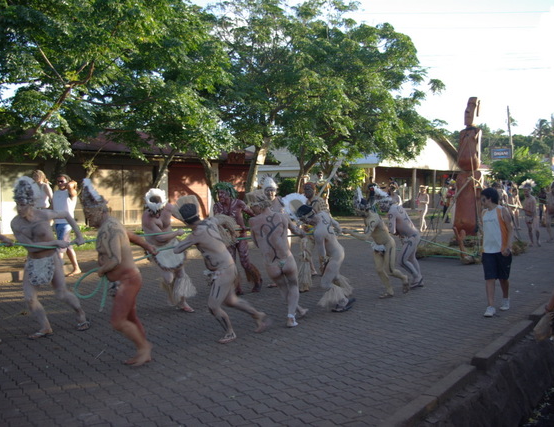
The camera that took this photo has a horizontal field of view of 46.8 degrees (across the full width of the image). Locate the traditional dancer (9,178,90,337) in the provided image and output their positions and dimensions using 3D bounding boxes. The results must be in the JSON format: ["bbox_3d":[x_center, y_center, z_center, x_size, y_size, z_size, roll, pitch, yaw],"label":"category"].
[{"bbox_3d":[-2.630,0.509,7.400,0.900,1.820,0.650,1,3,18],"label":"traditional dancer"}]

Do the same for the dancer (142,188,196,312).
[{"bbox_3d":[-1.458,0.497,8.600,0.700,1.650,0.600,0,3,3],"label":"dancer"}]

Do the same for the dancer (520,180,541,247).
[{"bbox_3d":[7.089,0.000,17.900,0.580,1.830,0.450,2,3,38],"label":"dancer"}]

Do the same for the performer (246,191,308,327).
[{"bbox_3d":[-0.006,0.548,7.800,0.700,1.630,0.620,-1,3,-14],"label":"performer"}]

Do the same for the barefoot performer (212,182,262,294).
[{"bbox_3d":[-0.639,0.394,10.100,0.750,1.740,0.550,1,3,20],"label":"barefoot performer"}]

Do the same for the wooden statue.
[{"bbox_3d":[4.308,-0.765,14.400,0.650,3.720,0.650,2,3,43],"label":"wooden statue"}]

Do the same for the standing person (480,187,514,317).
[{"bbox_3d":[2.880,0.499,8.400,0.460,1.680,0.420,2,3,34],"label":"standing person"}]

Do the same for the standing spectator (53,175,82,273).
[{"bbox_3d":[-3.716,0.212,11.300,0.520,1.780,0.450,1,3,24],"label":"standing spectator"}]

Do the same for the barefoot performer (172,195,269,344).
[{"bbox_3d":[-0.627,0.621,7.100,1.050,1.630,0.650,0,3,6],"label":"barefoot performer"}]

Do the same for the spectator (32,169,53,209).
[{"bbox_3d":[-4.396,0.014,12.037,0.480,1.680,0.400,1,3,30],"label":"spectator"}]

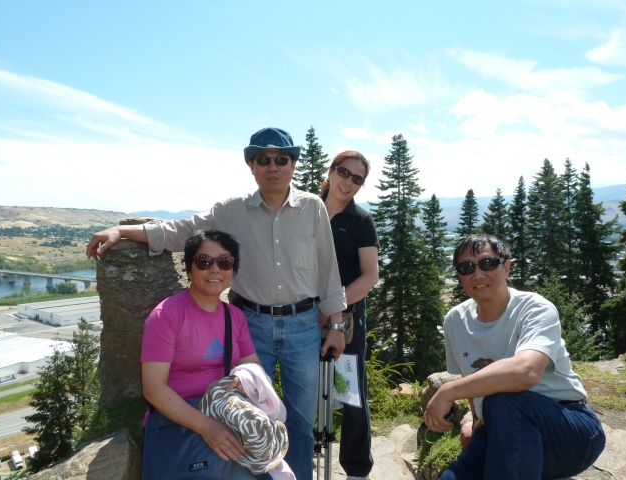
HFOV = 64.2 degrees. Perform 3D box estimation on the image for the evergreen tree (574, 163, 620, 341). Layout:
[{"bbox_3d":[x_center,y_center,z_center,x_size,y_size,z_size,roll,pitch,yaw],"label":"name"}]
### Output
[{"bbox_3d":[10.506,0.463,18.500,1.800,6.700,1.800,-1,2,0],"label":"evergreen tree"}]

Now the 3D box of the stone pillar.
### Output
[{"bbox_3d":[-0.784,0.352,2.270,0.380,0.850,0.360,-1,2,-9],"label":"stone pillar"}]

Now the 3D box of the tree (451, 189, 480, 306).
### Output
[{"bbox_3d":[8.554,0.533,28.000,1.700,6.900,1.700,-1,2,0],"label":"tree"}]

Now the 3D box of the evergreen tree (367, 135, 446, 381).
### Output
[{"bbox_3d":[3.407,0.631,18.000,2.700,8.900,2.700,-1,2,0],"label":"evergreen tree"}]

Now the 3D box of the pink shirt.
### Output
[{"bbox_3d":[-0.409,0.388,1.800,0.430,0.430,0.280,-2,3,-25],"label":"pink shirt"}]

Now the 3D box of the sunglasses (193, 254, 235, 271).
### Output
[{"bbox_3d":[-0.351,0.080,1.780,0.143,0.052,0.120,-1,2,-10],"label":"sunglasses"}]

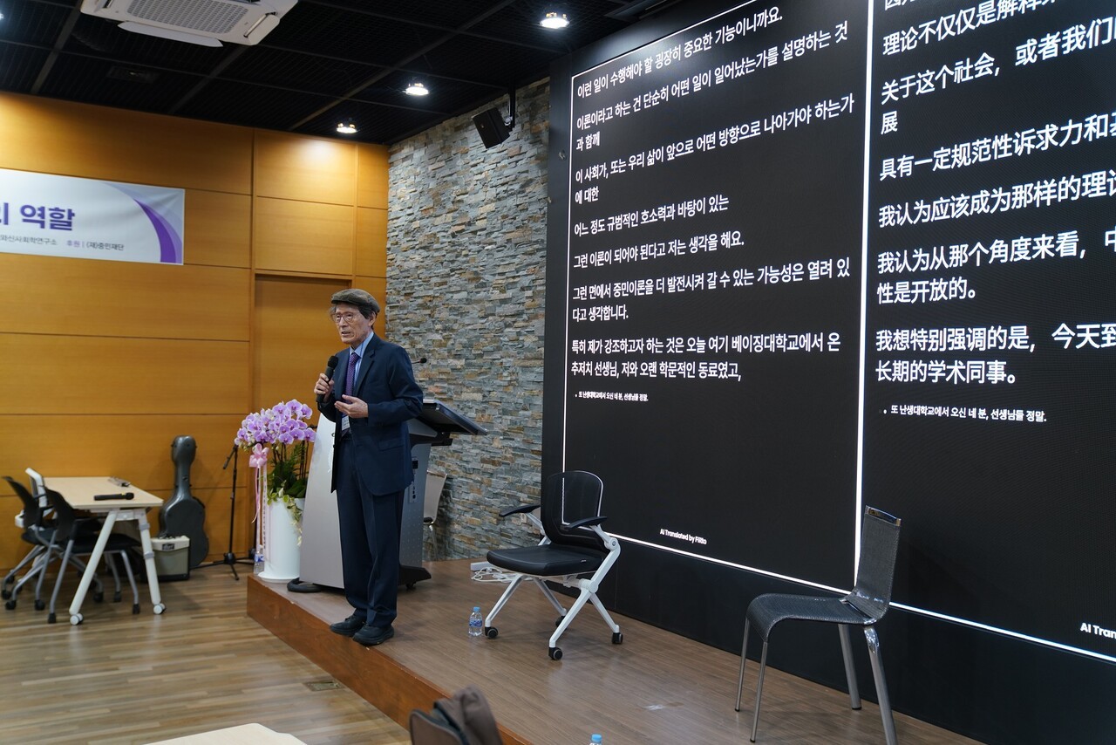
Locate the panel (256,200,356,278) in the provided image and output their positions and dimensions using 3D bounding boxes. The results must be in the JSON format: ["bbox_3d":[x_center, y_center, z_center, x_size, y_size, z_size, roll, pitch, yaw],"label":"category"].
[{"bbox_3d":[-2.112,-1.133,9.081,0.840,0.595,0.030,1,0,-32],"label":"panel"}]

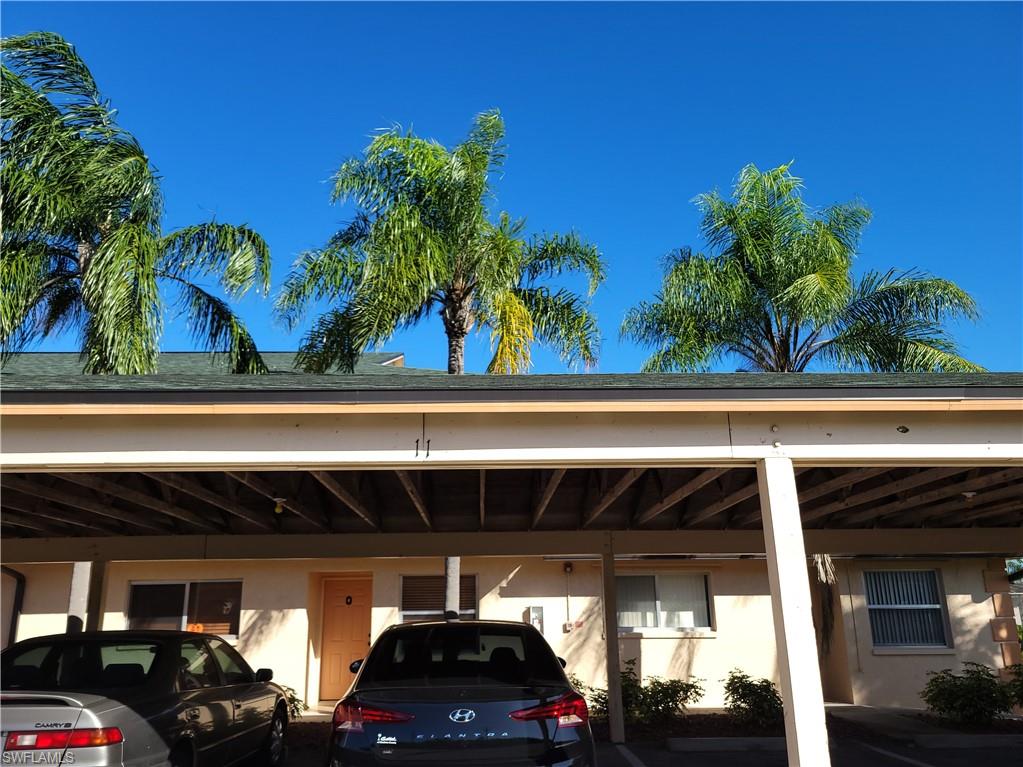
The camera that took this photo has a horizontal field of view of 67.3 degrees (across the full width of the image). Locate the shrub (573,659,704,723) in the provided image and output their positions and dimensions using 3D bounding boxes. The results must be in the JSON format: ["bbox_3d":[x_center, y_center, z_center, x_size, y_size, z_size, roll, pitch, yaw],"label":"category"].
[{"bbox_3d":[1.784,4.347,10.873,1.866,0.850,1.000,0,-17,-2],"label":"shrub"}]

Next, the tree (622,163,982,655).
[{"bbox_3d":[4.633,0.438,11.858,5.727,8.830,5.200,0,-17,-2],"label":"tree"}]

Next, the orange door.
[{"bbox_3d":[-2.907,4.523,13.610,0.913,2.020,0.060,0,-17,-2],"label":"orange door"}]

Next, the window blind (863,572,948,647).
[{"bbox_3d":[6.802,3.880,13.217,1.375,1.296,0.100,0,-17,-2],"label":"window blind"}]

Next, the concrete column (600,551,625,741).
[{"bbox_3d":[1.243,3.195,9.464,0.150,2.215,0.150,0,-17,-2],"label":"concrete column"}]

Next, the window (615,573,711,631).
[{"bbox_3d":[2.531,3.734,13.107,1.866,0.985,0.100,0,-17,-2],"label":"window"}]

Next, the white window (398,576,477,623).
[{"bbox_3d":[-1.220,3.883,12.925,1.322,1.272,0.100,0,-17,-2],"label":"white window"}]

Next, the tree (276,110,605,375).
[{"bbox_3d":[-1.088,-0.005,11.786,5.189,9.780,5.000,0,-17,-2],"label":"tree"}]

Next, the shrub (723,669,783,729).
[{"bbox_3d":[3.393,4.382,10.816,0.937,0.710,0.900,0,-17,-2],"label":"shrub"}]

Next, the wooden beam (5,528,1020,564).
[{"bbox_3d":[0.170,2.037,9.737,13.450,0.286,0.150,0,-17,-2],"label":"wooden beam"}]

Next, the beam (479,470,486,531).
[{"bbox_3d":[-0.260,1.011,7.006,0.038,0.090,5.800,0,-17,-2],"label":"beam"}]

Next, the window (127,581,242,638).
[{"bbox_3d":[-5.457,3.769,12.806,1.887,0.943,0.100,0,-17,-2],"label":"window"}]

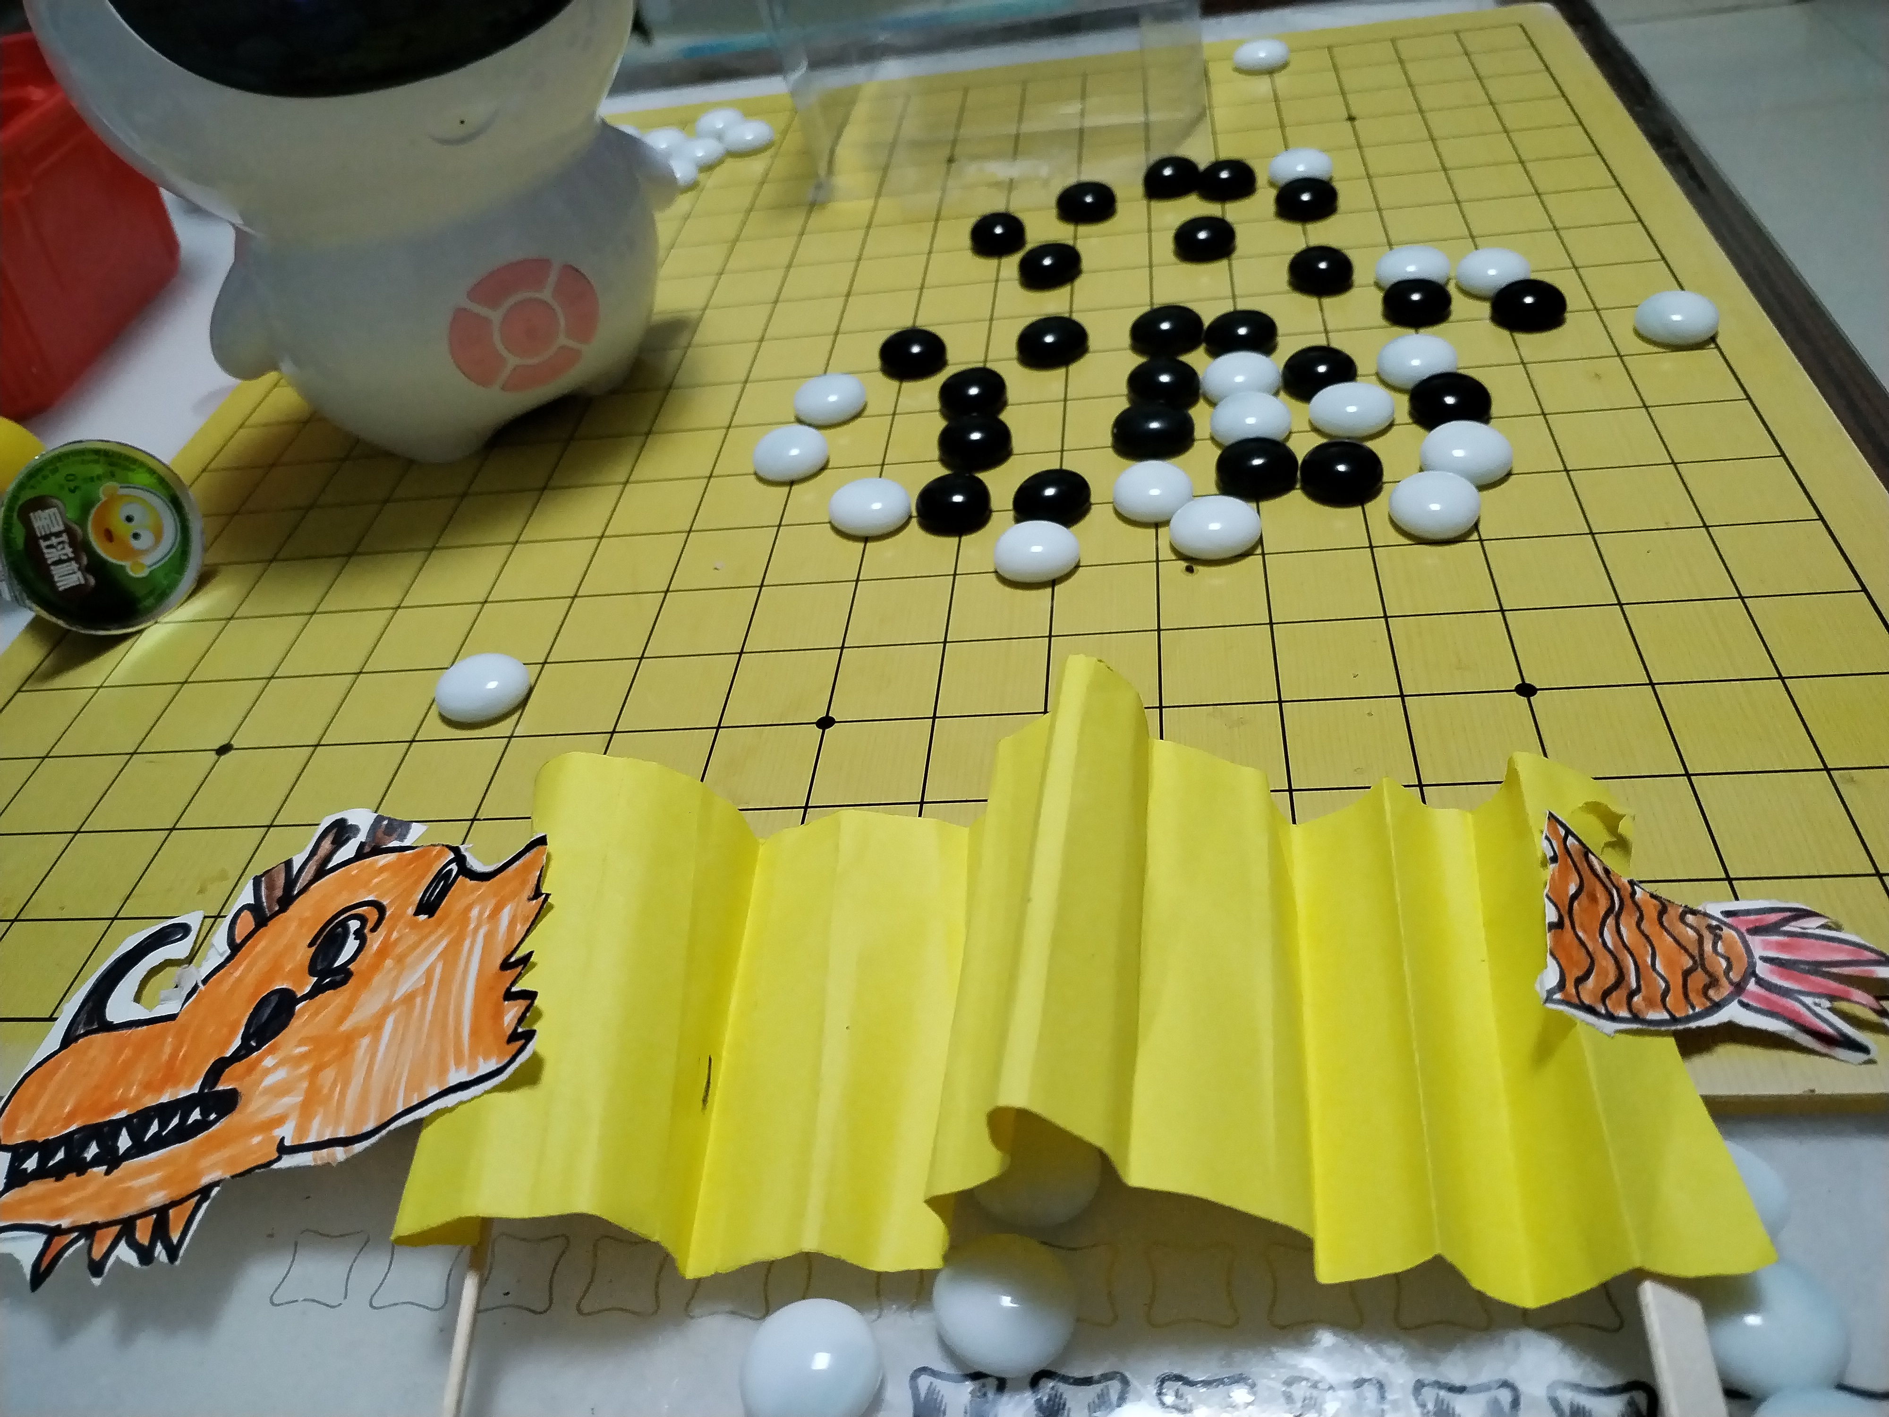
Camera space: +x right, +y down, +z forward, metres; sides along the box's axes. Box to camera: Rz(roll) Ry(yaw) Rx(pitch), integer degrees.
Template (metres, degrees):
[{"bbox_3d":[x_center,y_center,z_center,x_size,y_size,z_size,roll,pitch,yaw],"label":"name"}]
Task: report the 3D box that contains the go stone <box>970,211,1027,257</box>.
[{"bbox_3d":[0.017,-0.148,0.444,0.019,0.011,0.019,-3,43,9],"label":"go stone"}]

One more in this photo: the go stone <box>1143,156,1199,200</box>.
[{"bbox_3d":[0.075,-0.174,0.465,0.020,0.010,0.020,-3,43,10],"label":"go stone"}]

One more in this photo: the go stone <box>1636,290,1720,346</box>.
[{"bbox_3d":[0.182,-0.097,0.352,0.020,0.010,0.020,-3,43,9],"label":"go stone"}]

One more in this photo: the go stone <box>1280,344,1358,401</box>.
[{"bbox_3d":[0.094,-0.084,0.357,0.019,0.011,0.019,-3,43,9],"label":"go stone"}]

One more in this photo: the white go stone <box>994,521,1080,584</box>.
[{"bbox_3d":[0.021,-0.036,0.326,0.020,0.010,0.020,-3,43,10],"label":"white go stone"}]

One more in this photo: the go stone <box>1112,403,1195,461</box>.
[{"bbox_3d":[0.051,-0.068,0.348,0.020,0.011,0.020,-3,43,9],"label":"go stone"}]

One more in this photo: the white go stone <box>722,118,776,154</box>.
[{"bbox_3d":[-0.074,-0.217,0.539,0.020,0.010,0.020,-3,43,9],"label":"white go stone"}]

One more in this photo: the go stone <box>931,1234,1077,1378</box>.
[{"bbox_3d":[0.008,0.083,0.199,0.020,0.010,0.020,-3,43,9],"label":"go stone"}]

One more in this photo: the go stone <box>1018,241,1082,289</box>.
[{"bbox_3d":[0.032,-0.133,0.425,0.019,0.010,0.019,-3,43,10],"label":"go stone"}]

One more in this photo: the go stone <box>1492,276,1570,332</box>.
[{"bbox_3d":[0.152,-0.105,0.368,0.018,0.010,0.018,-3,43,10],"label":"go stone"}]

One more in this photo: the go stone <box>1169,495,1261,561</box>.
[{"bbox_3d":[0.061,-0.041,0.323,0.020,0.010,0.020,-3,43,10],"label":"go stone"}]

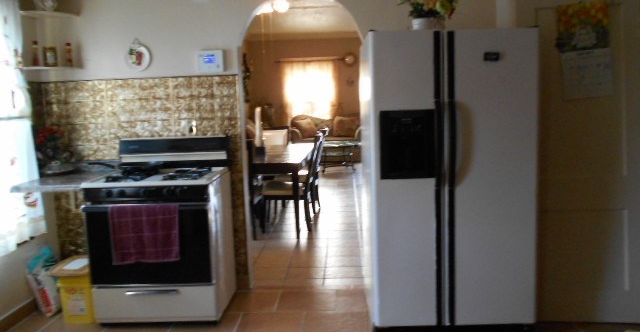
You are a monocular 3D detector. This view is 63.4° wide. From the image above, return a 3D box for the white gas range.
[{"bbox_3d":[-1.015,0.410,3.408,0.760,1.156,0.670,-1,7,2],"label":"white gas range"}]

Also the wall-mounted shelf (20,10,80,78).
[{"bbox_3d":[-1.843,-0.851,3.571,0.293,0.414,0.242,-1,7,2],"label":"wall-mounted shelf"}]

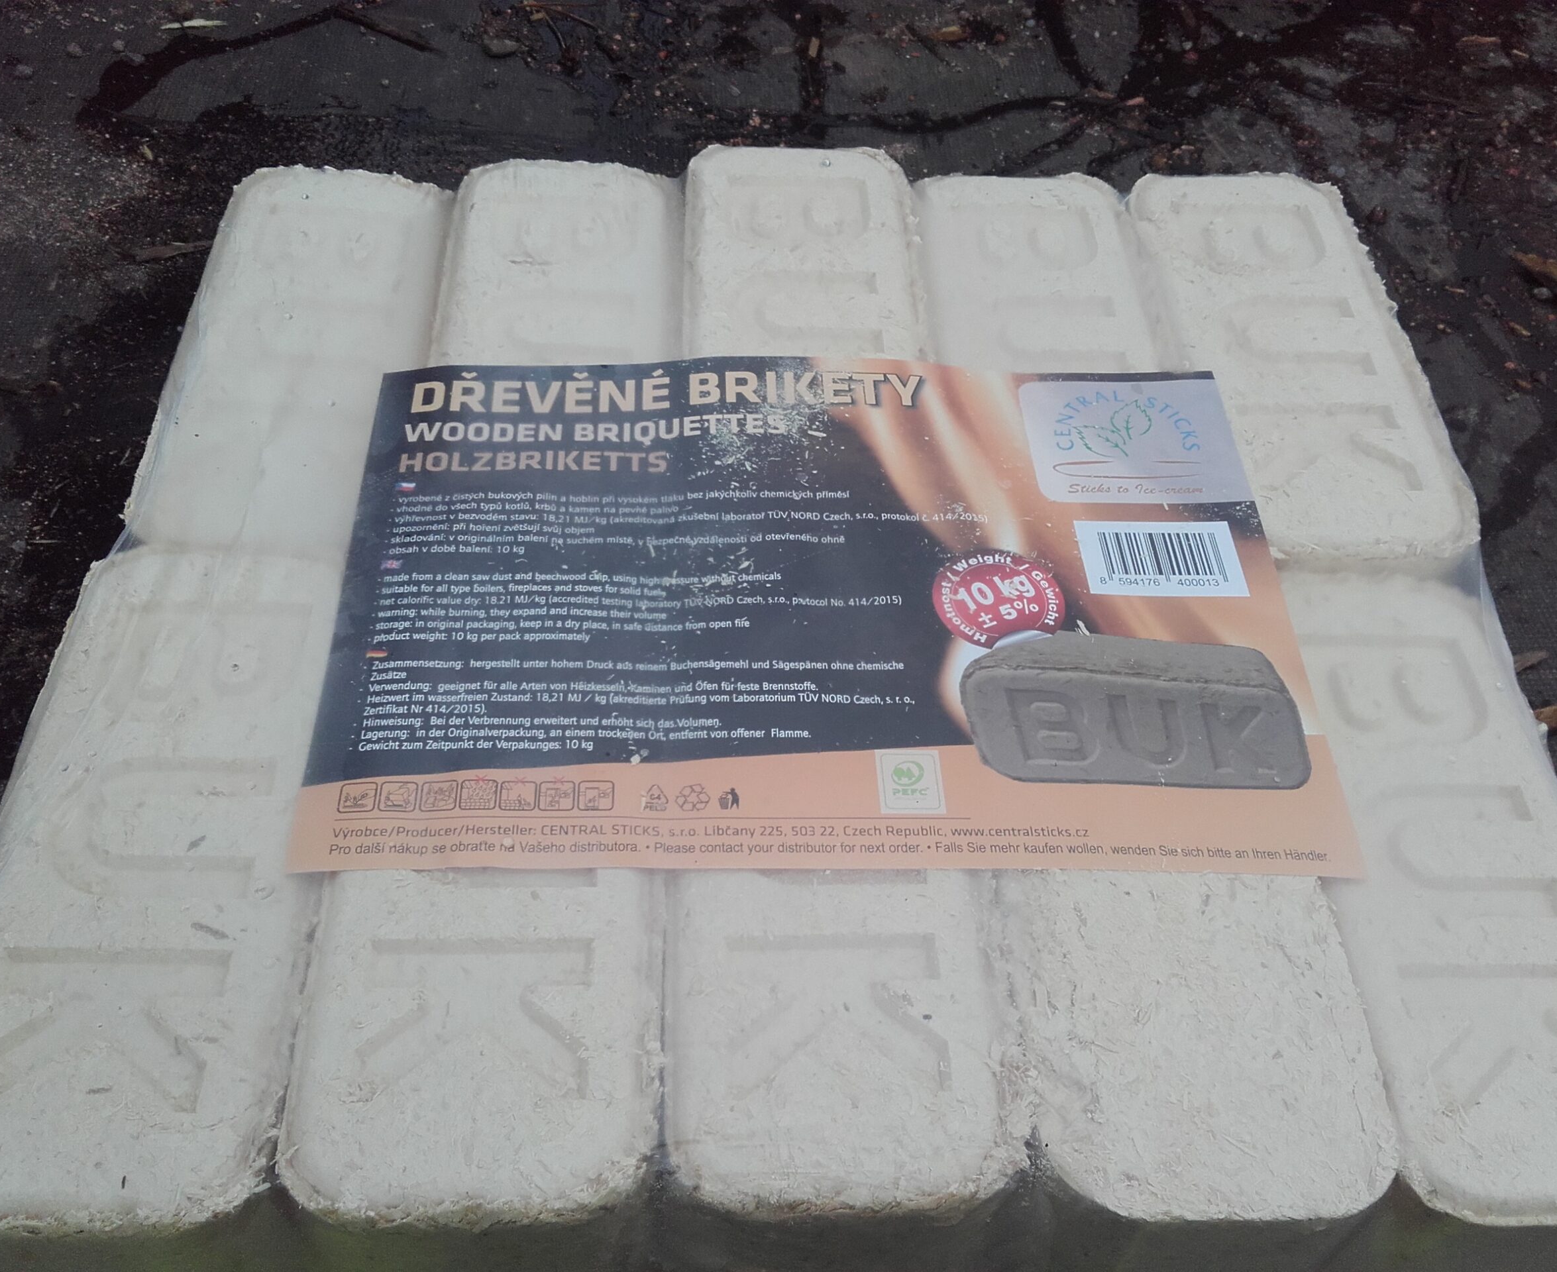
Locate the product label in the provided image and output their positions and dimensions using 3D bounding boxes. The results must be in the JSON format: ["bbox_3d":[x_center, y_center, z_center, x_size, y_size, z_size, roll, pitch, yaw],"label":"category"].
[{"bbox_3d":[0.009,-0.012,0.338,0.211,0.006,0.148,0,51,-3],"label":"product label"}]

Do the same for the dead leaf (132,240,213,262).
[{"bbox_3d":[-0.220,-0.142,0.558,0.033,0.005,0.009,-11,53,-11],"label":"dead leaf"}]

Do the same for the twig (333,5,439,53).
[{"bbox_3d":[-0.168,-0.260,0.650,0.056,0.003,0.004,26,55,18],"label":"twig"}]

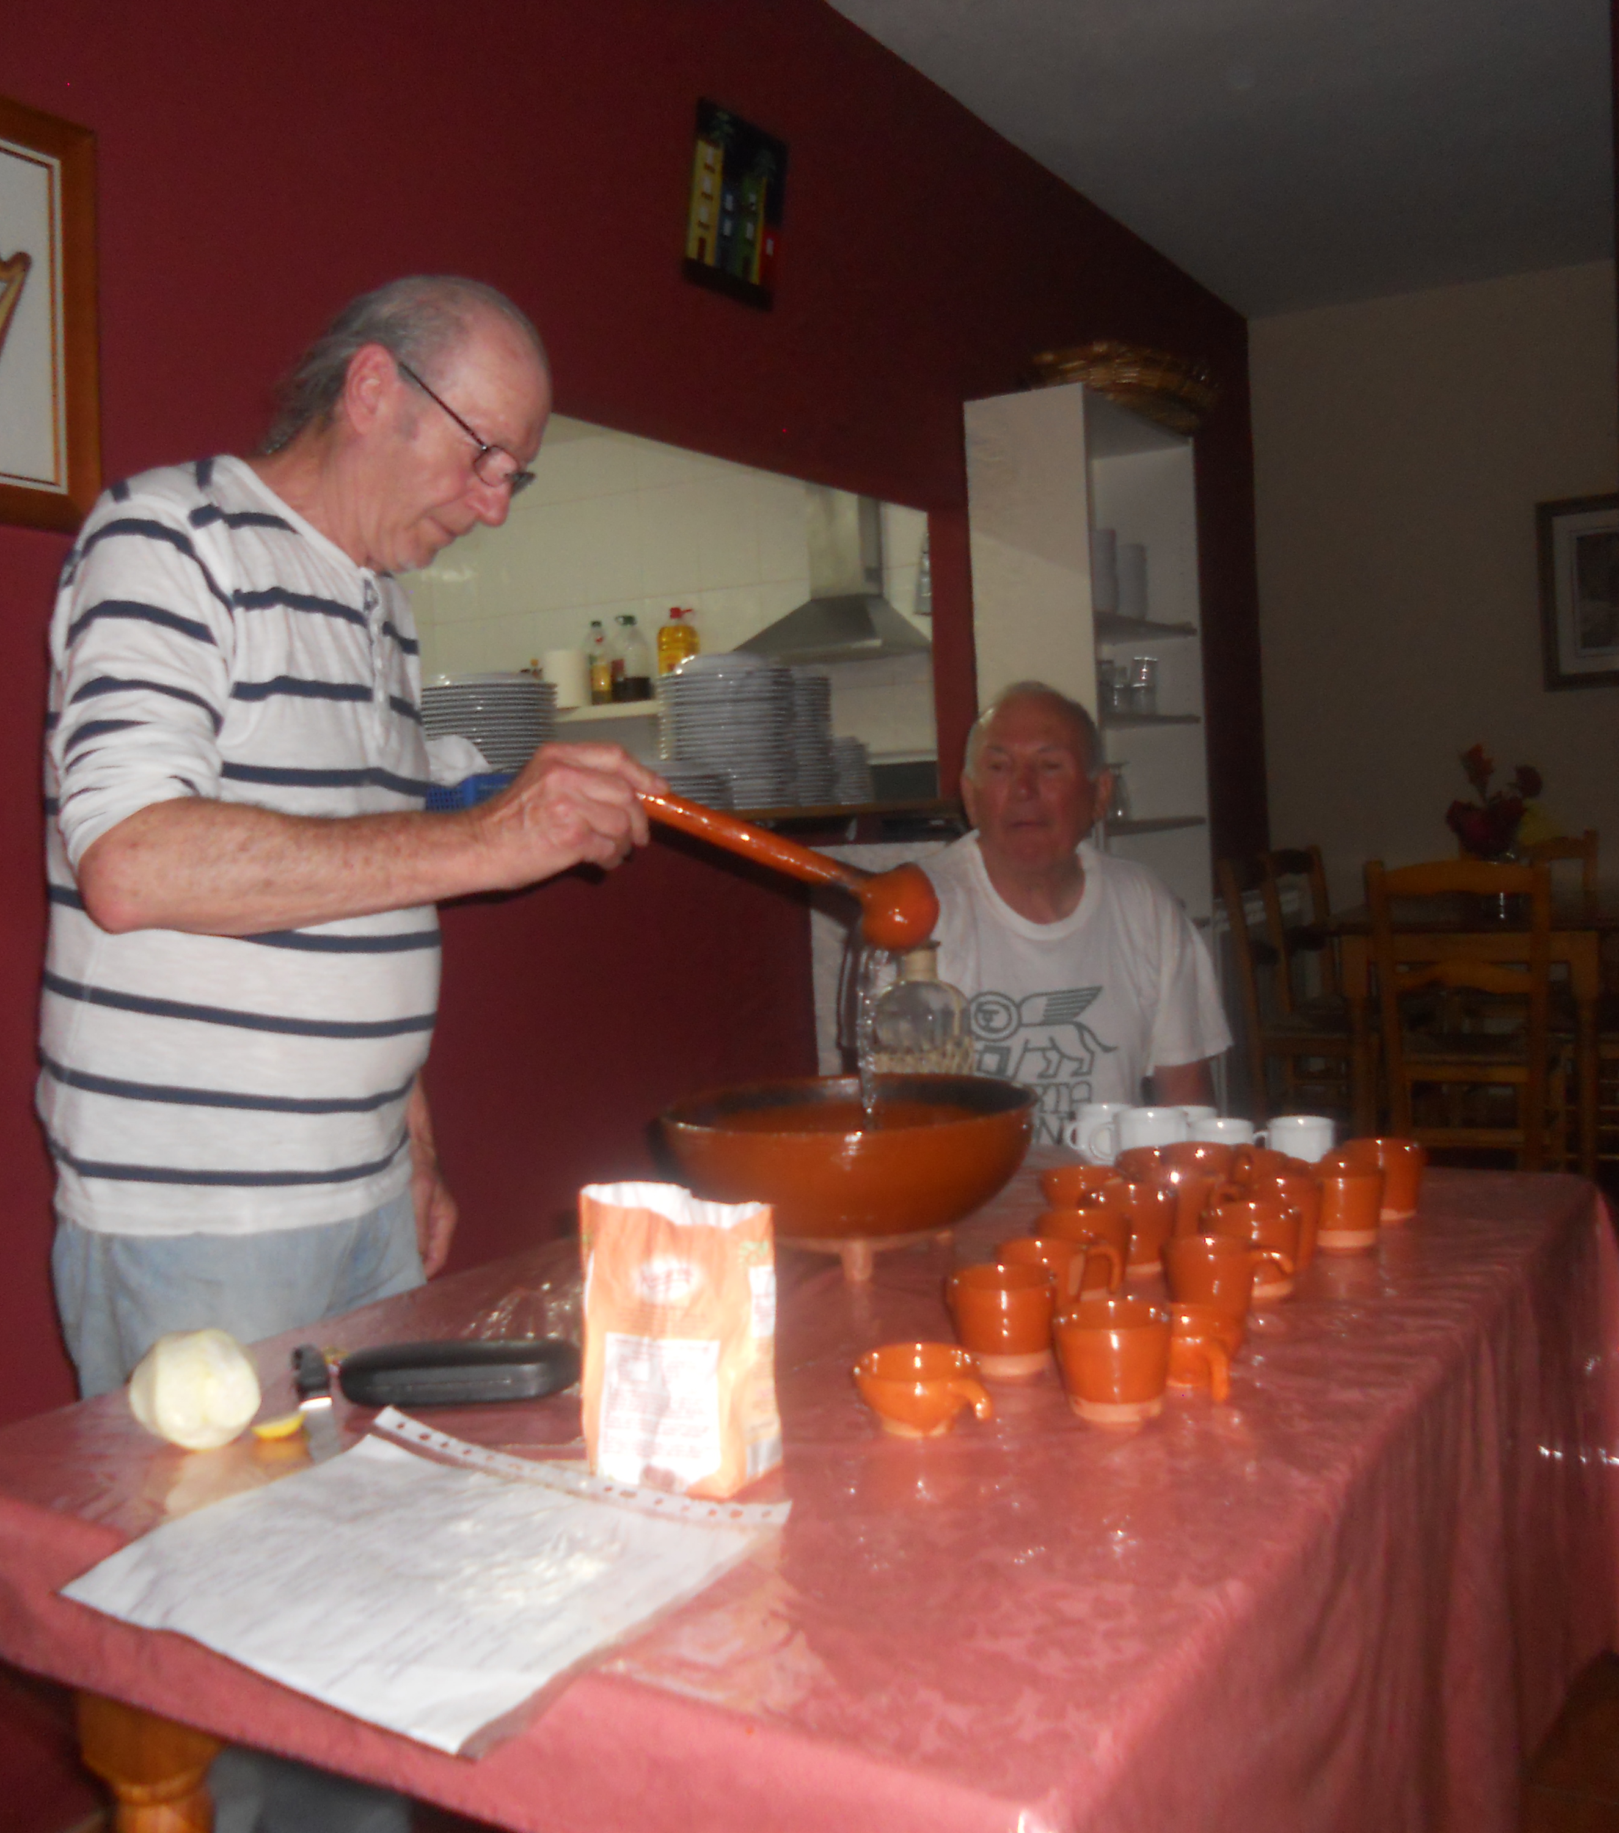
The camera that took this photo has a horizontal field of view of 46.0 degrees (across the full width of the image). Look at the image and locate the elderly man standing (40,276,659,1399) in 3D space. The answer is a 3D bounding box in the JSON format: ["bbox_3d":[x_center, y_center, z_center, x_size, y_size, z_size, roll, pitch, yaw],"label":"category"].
[{"bbox_3d":[-0.377,0.229,1.576,0.580,1.630,0.520,-2,3,14],"label":"elderly man standing"}]

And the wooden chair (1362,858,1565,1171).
[{"bbox_3d":[1.638,0.312,4.654,0.420,0.930,0.430,-1,3,28],"label":"wooden chair"}]

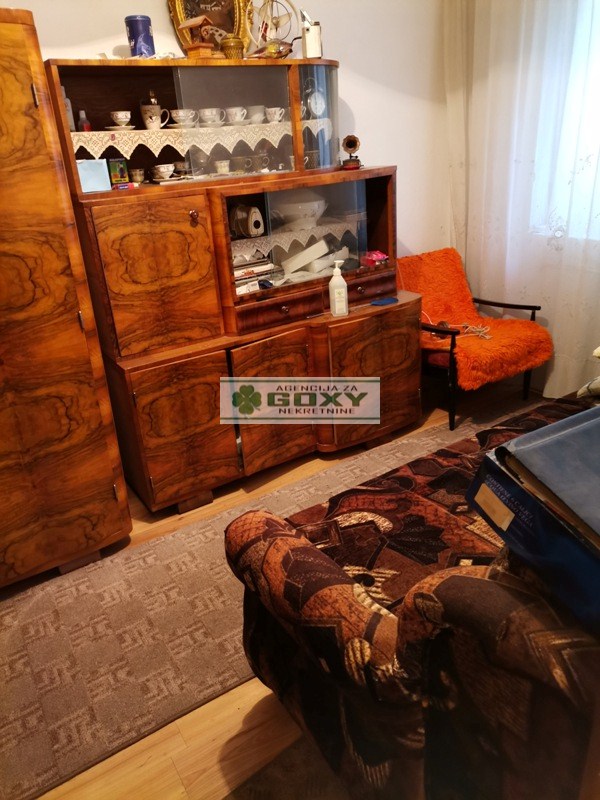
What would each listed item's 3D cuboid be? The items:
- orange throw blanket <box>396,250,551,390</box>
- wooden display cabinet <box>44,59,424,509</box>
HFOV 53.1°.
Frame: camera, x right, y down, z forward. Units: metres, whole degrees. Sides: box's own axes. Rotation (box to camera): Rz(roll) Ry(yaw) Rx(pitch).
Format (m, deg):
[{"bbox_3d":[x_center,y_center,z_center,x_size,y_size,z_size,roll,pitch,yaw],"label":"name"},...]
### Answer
[{"bbox_3d":[0.871,-0.482,3.260,0.646,0.563,0.716,-17,25,-28],"label":"orange throw blanket"},{"bbox_3d":[-0.141,-0.509,2.665,1.477,1.753,0.551,-18,27,-29],"label":"wooden display cabinet"}]

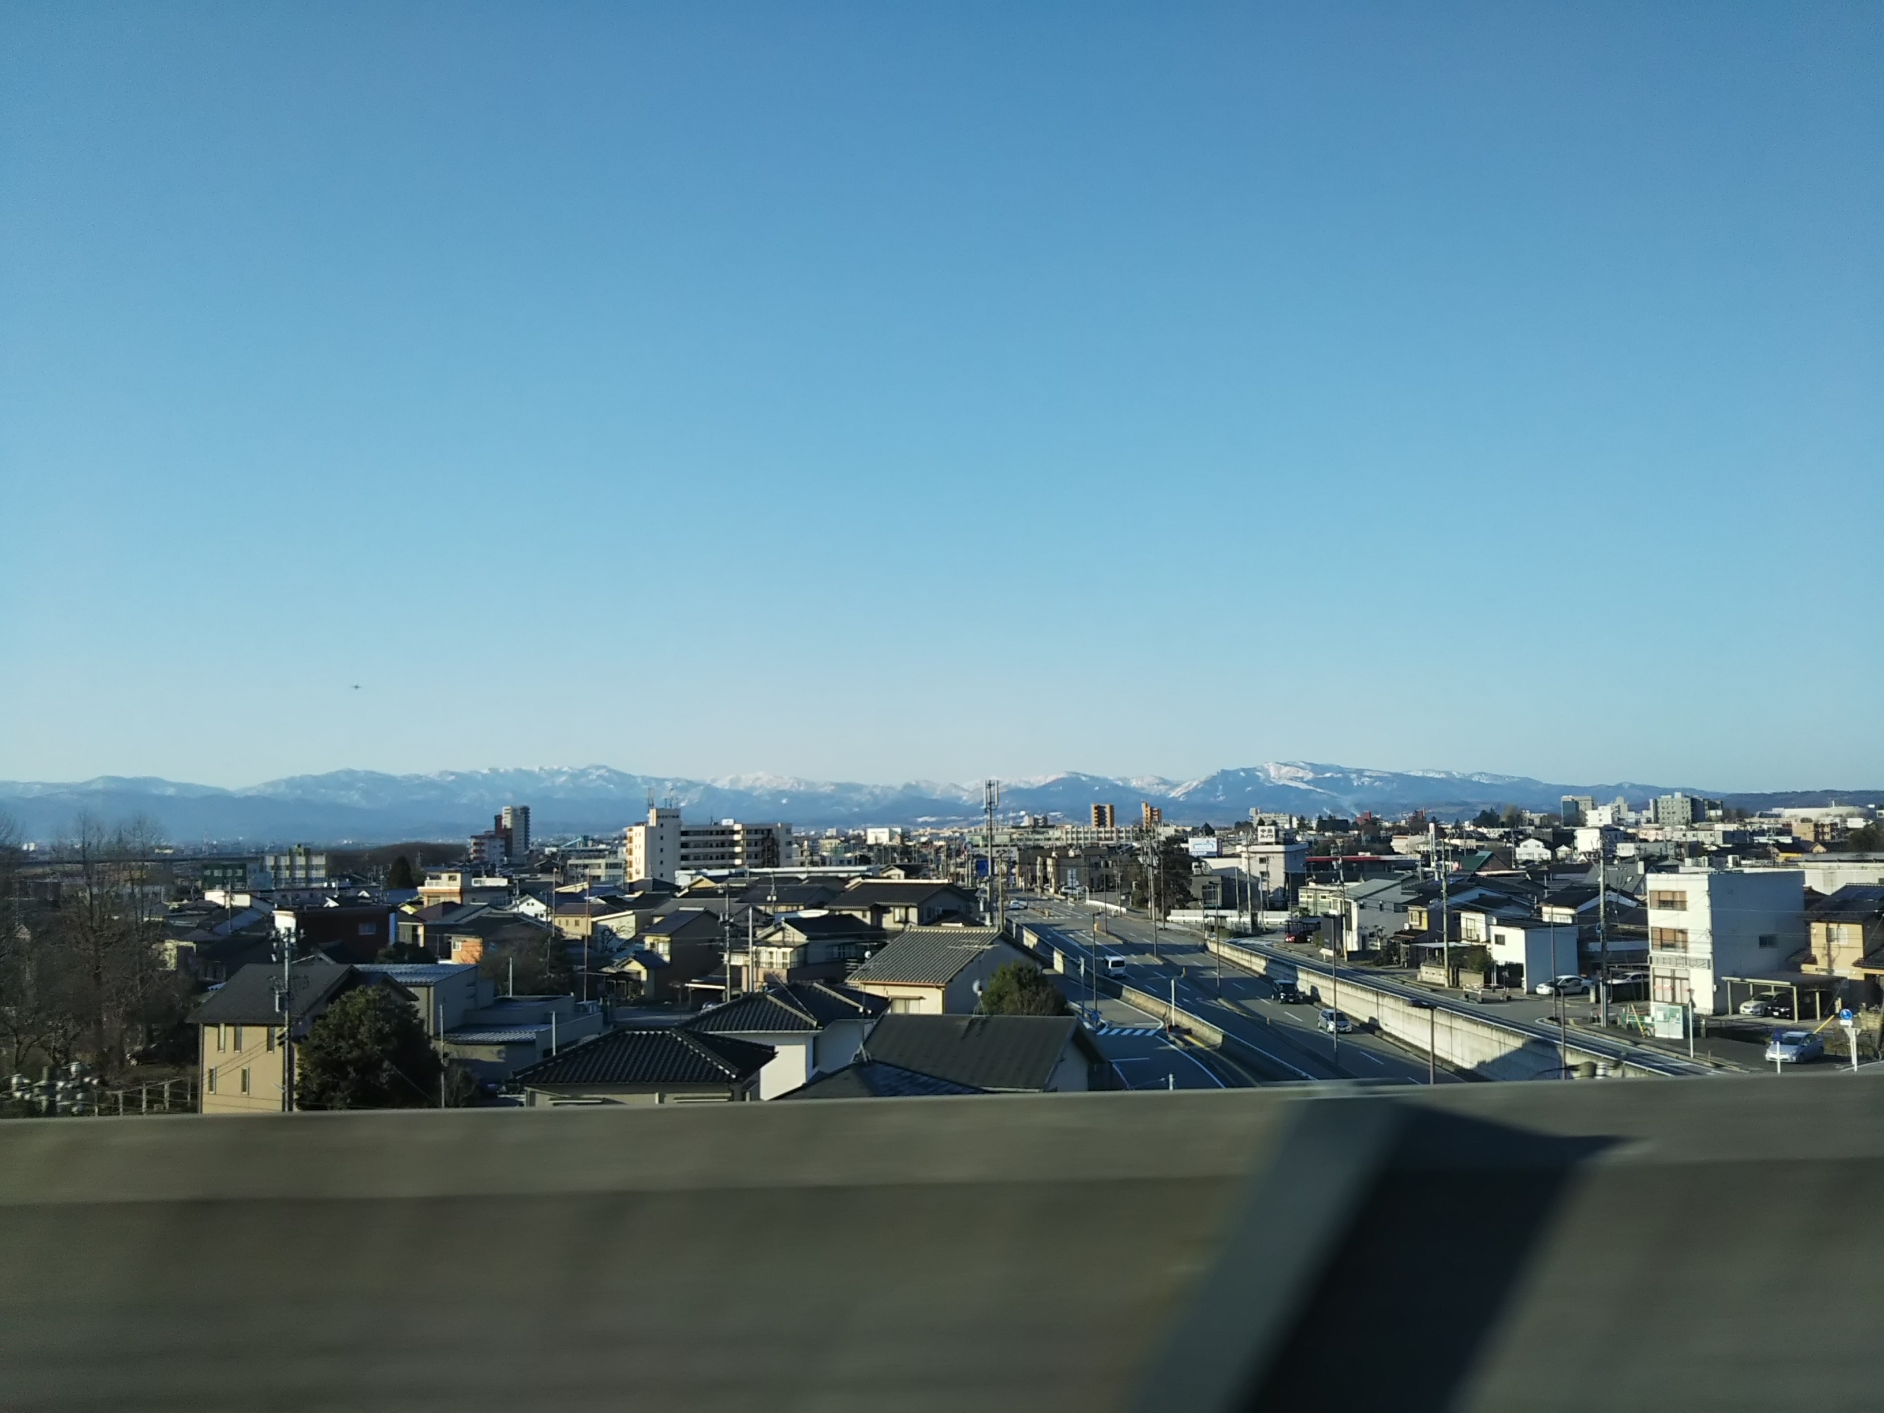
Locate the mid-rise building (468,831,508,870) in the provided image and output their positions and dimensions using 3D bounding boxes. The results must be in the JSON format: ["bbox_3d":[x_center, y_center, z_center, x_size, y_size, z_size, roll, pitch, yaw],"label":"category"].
[{"bbox_3d":[-181.060,57.540,650.000,13.500,15.700,12.500,2,-5,-28],"label":"mid-rise building"}]

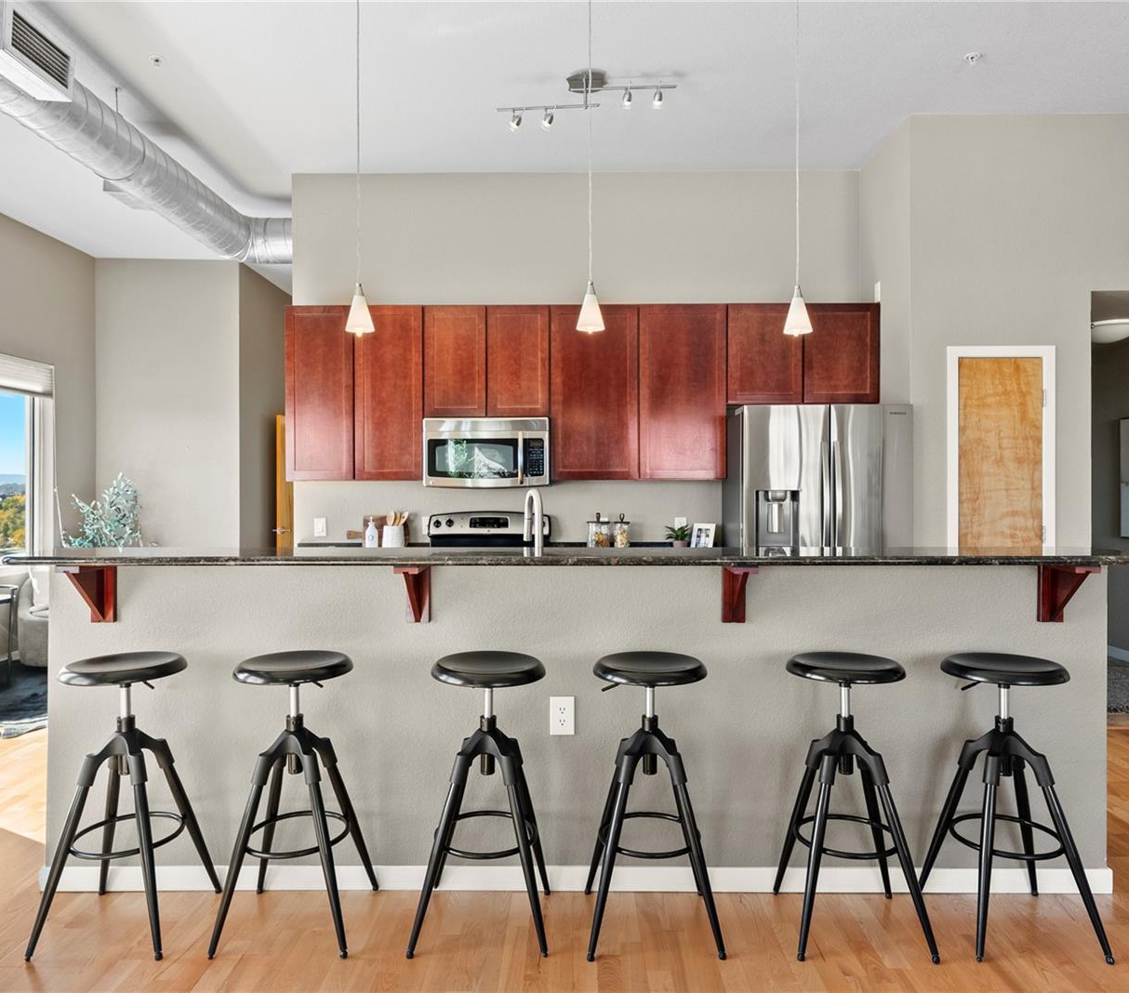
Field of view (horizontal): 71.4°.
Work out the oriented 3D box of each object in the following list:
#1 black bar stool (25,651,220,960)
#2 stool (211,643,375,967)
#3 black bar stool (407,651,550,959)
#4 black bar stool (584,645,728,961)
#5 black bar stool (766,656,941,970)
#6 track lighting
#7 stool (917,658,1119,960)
[{"bbox_3d":[-1.302,0.888,2.349,0.383,0.782,0.383,0,0,0],"label":"black bar stool"},{"bbox_3d":[-0.795,0.888,2.353,0.383,0.782,0.383,0,0,0],"label":"stool"},{"bbox_3d":[-0.233,0.882,2.345,0.385,0.780,0.385,0,0,1],"label":"black bar stool"},{"bbox_3d":[0.256,0.888,2.347,0.383,0.782,0.383,0,0,0],"label":"black bar stool"},{"bbox_3d":[0.844,0.882,2.335,0.385,0.780,0.385,0,0,3],"label":"black bar stool"},{"bbox_3d":[0.098,-1.990,3.945,0.880,0.180,0.260,0,0,4],"label":"track lighting"},{"bbox_3d":[1.323,0.888,2.340,0.383,0.782,0.383,0,0,0],"label":"stool"}]

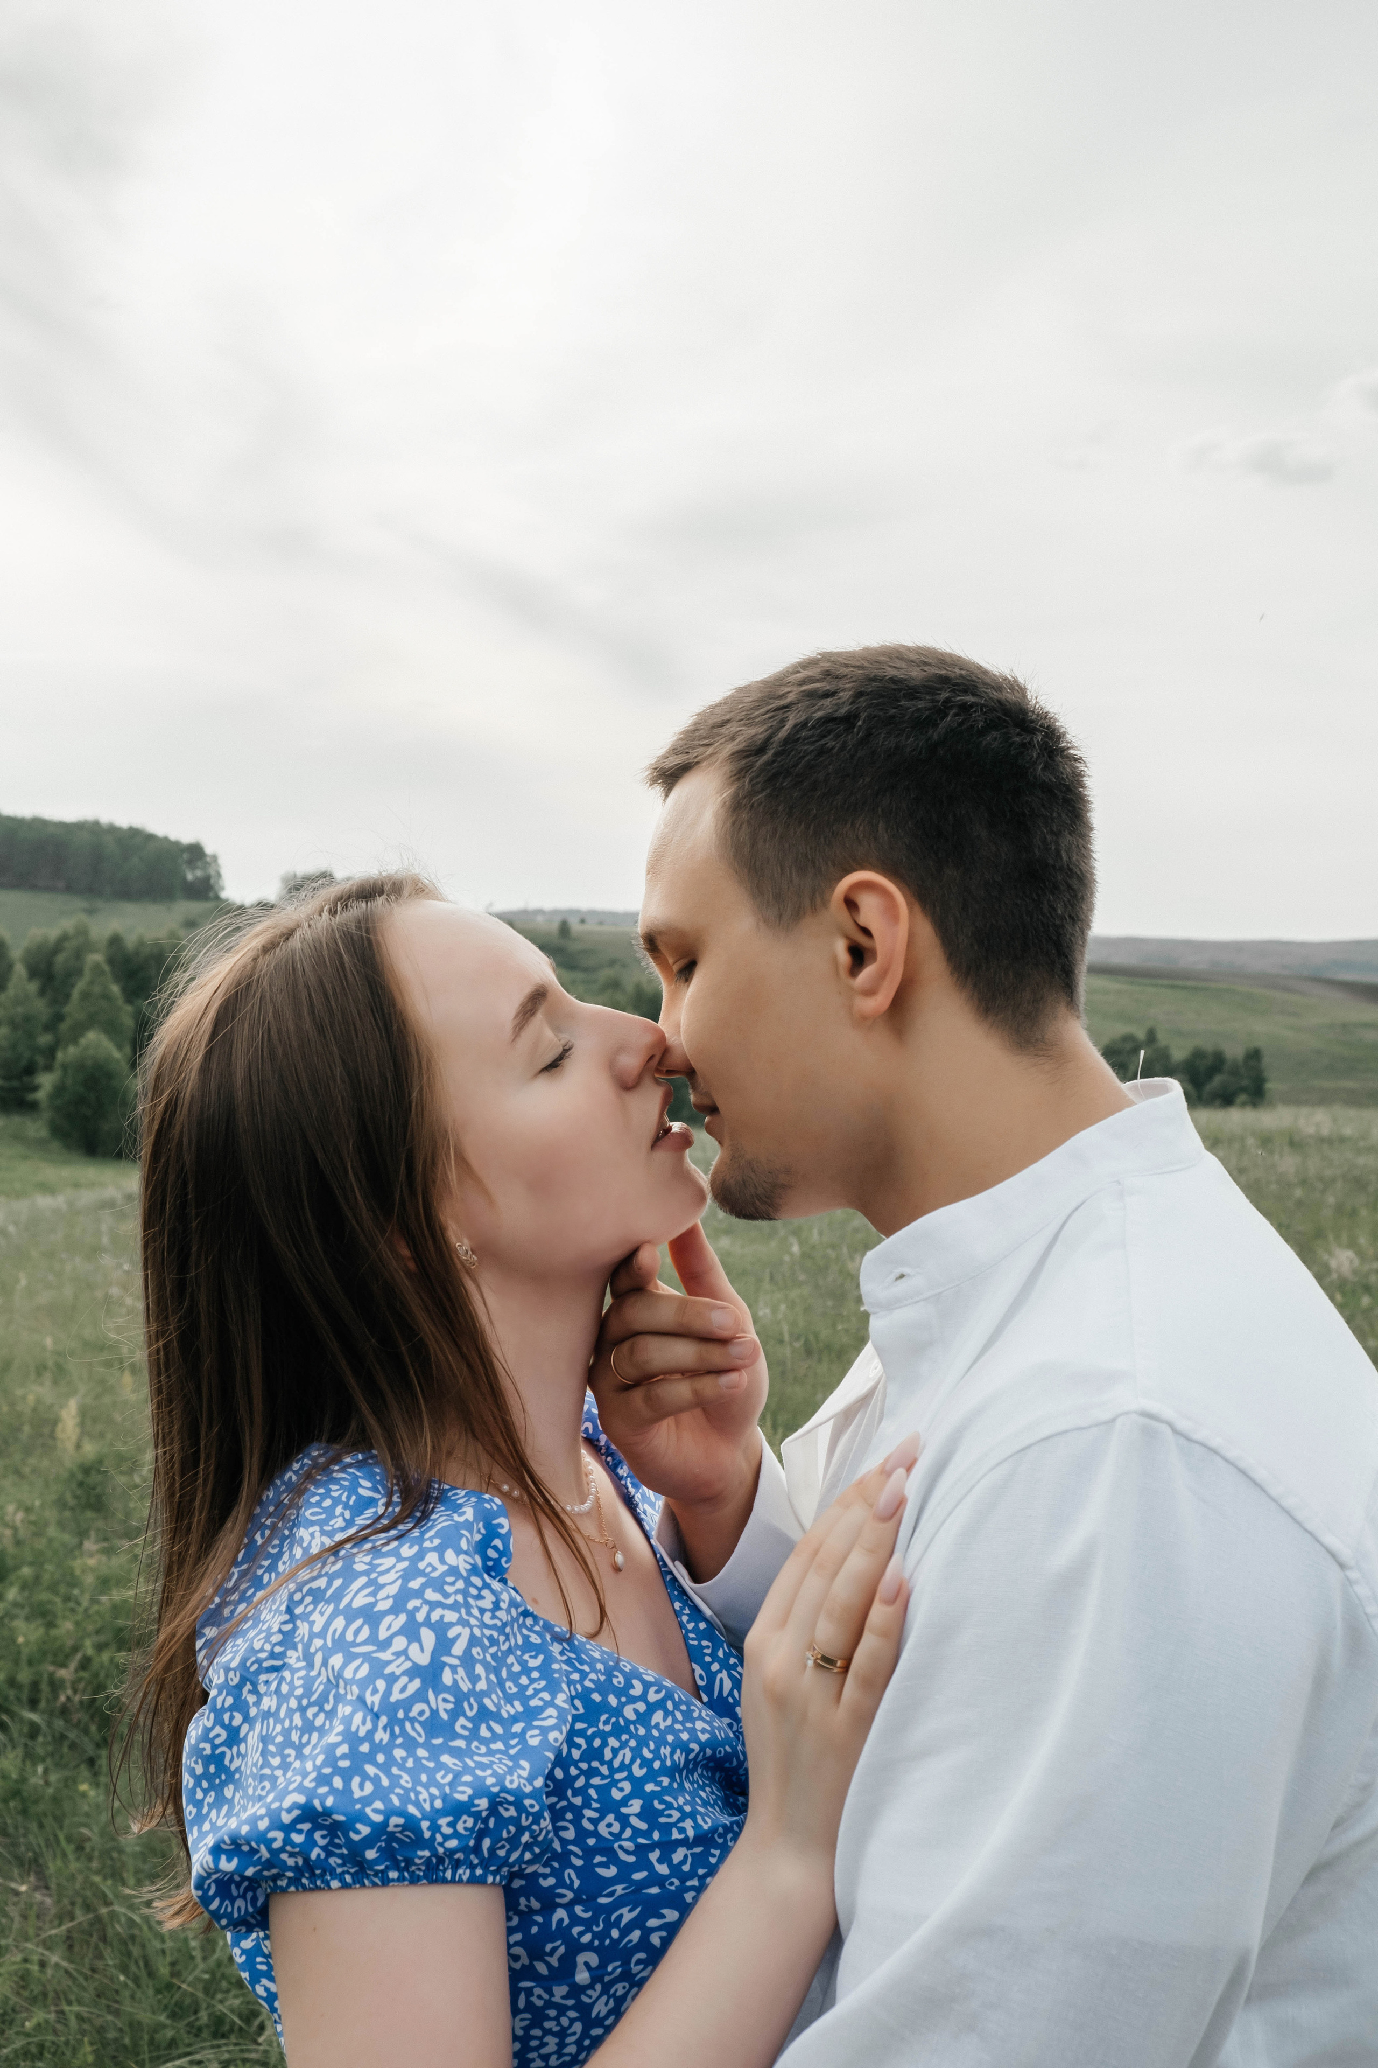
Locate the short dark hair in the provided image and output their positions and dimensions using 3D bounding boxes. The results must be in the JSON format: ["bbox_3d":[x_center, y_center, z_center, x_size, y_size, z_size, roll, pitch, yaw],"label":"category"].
[{"bbox_3d":[0.086,-0.082,1.050,0.197,0.192,0.165,-13,-4,20],"label":"short dark hair"}]

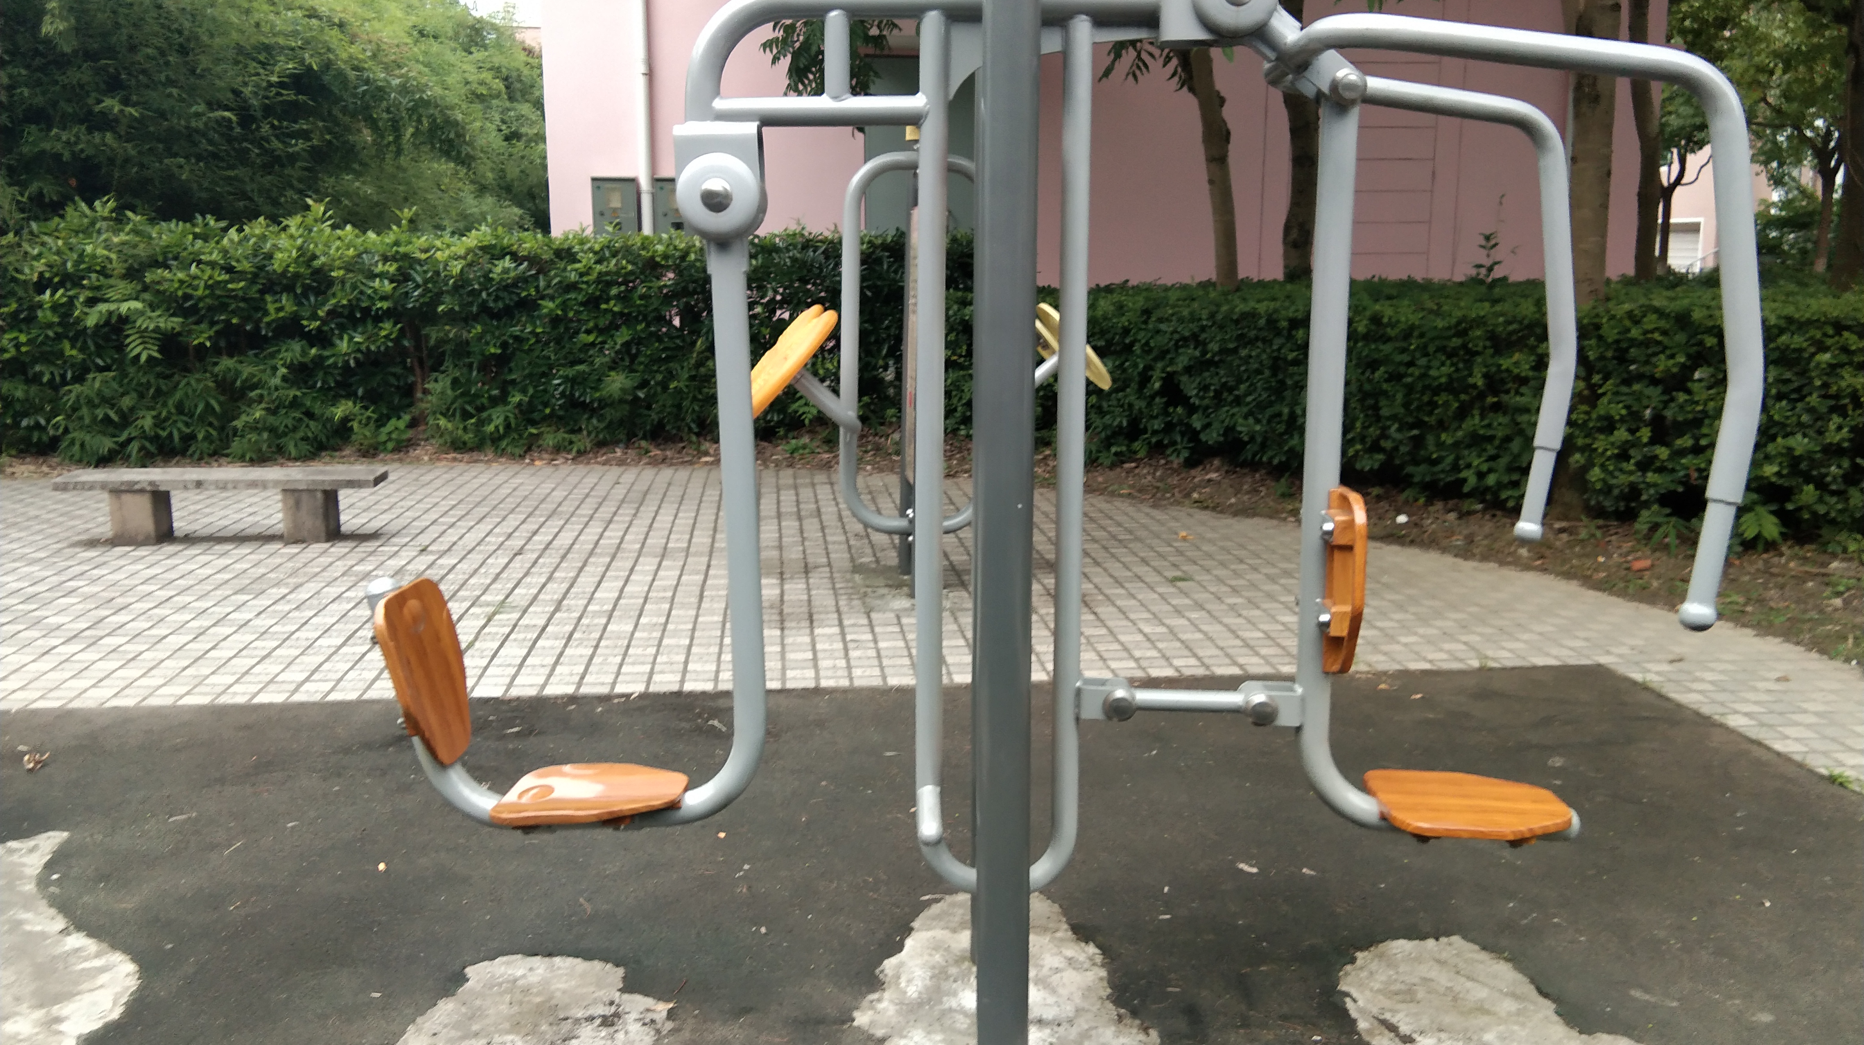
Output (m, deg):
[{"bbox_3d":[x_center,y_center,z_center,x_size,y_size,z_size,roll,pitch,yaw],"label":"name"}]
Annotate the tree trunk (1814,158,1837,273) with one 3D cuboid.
[{"bbox_3d":[13.151,-4.224,24.642,0.240,2.000,0.240,0,10,0],"label":"tree trunk"}]

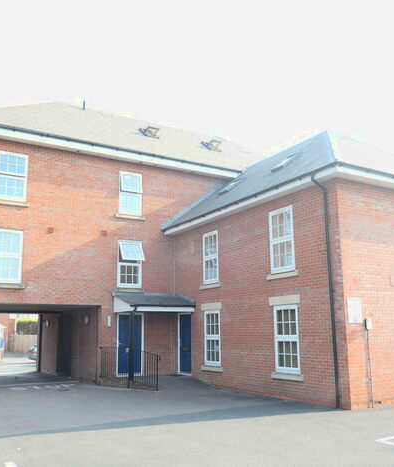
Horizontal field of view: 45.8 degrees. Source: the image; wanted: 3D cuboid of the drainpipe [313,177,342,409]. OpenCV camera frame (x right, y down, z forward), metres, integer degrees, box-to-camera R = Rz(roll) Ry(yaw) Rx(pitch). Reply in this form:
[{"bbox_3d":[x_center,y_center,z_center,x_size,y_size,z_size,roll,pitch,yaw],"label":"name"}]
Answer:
[{"bbox_3d":[2.914,1.205,10.606,0.420,5.280,0.095,6,-12,-31],"label":"drainpipe"}]

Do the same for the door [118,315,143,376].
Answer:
[{"bbox_3d":[-2.309,3.807,16.068,0.930,2.020,0.080,6,-12,-31],"label":"door"}]

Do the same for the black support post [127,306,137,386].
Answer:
[{"bbox_3d":[-1.996,3.475,14.418,0.130,2.350,0.130,6,-13,-29],"label":"black support post"}]

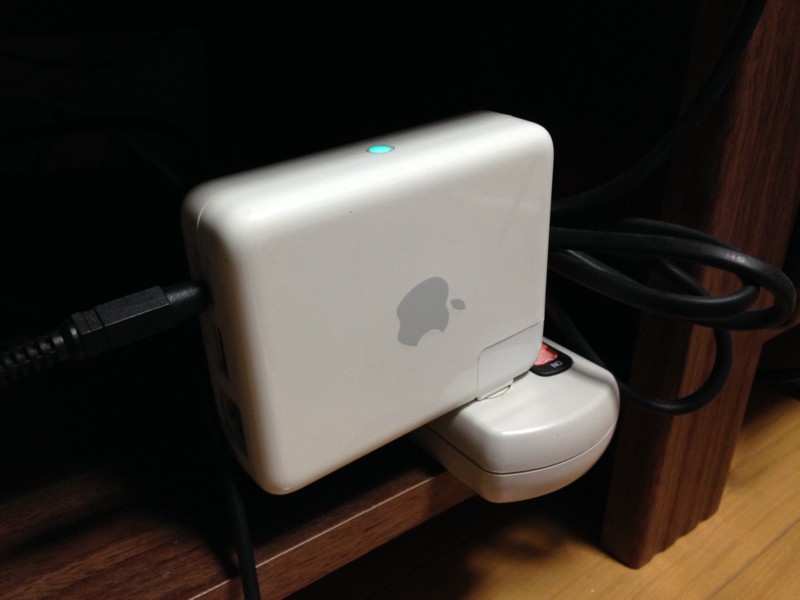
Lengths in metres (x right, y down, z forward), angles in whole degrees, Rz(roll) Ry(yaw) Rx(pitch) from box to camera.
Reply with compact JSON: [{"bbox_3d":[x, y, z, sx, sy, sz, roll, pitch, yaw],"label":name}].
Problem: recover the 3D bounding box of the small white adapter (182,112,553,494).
[{"bbox_3d":[-0.003,-0.002,0.195,0.094,0.075,0.029,-22,34,-31],"label":"small white adapter"}]

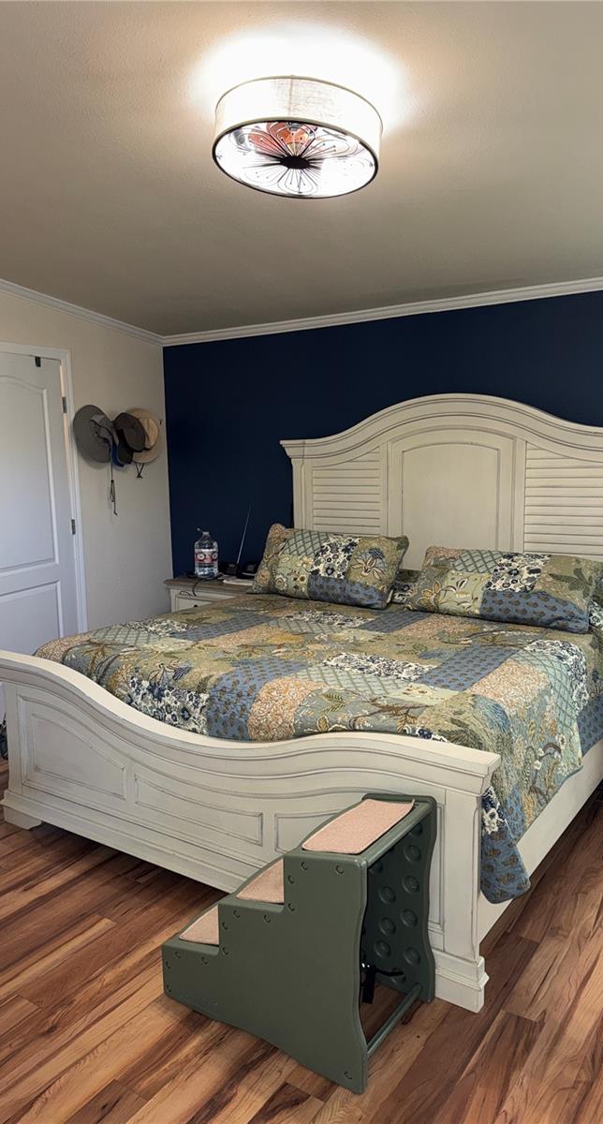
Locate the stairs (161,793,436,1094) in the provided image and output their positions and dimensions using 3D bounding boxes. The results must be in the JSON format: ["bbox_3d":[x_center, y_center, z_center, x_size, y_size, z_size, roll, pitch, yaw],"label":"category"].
[{"bbox_3d":[-0.015,0.894,2.073,0.652,0.583,0.371,4,9,34],"label":"stairs"}]

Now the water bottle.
[{"bbox_3d":[-0.612,-0.058,4.955,0.148,0.310,0.148,-1,8,0],"label":"water bottle"}]

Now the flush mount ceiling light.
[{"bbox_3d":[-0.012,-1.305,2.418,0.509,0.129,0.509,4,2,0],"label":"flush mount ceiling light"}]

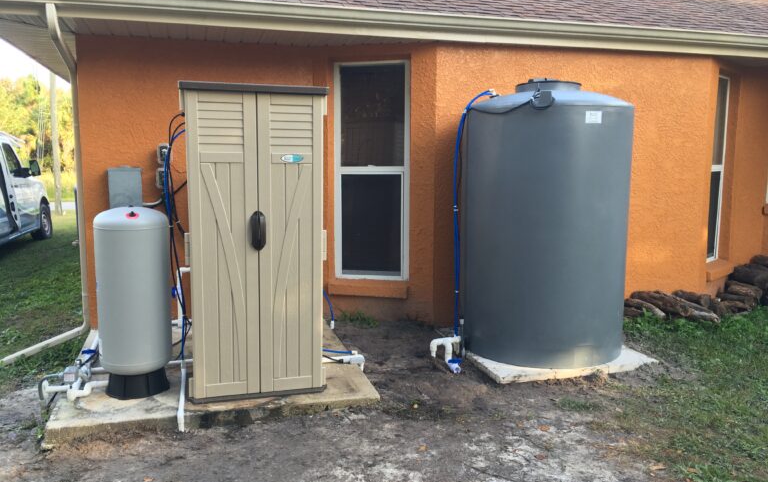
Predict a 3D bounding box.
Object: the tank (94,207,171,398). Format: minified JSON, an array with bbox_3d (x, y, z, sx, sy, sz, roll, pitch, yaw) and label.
[{"bbox_3d":[-1.505,0.361,3.893,0.415,1.110,0.415,-2,7,-16],"label":"tank"}]

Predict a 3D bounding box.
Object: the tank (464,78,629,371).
[{"bbox_3d":[1.243,-0.197,4.951,1.204,2.030,1.204,-2,7,-16],"label":"tank"}]

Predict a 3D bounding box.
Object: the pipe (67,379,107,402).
[{"bbox_3d":[-1.763,0.886,3.813,0.220,0.100,0.130,-2,7,-16],"label":"pipe"}]

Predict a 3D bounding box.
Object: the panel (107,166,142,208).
[{"bbox_3d":[-2.099,-0.386,5.231,0.270,0.420,0.110,-2,7,-16],"label":"panel"}]

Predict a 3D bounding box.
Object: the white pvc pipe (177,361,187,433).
[{"bbox_3d":[-1.256,0.939,4.000,0.045,0.140,0.900,-2,7,-16],"label":"white pvc pipe"}]

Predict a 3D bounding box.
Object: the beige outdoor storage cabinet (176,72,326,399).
[{"bbox_3d":[-0.814,-0.009,4.029,0.820,1.820,0.650,-2,7,-16],"label":"beige outdoor storage cabinet"}]

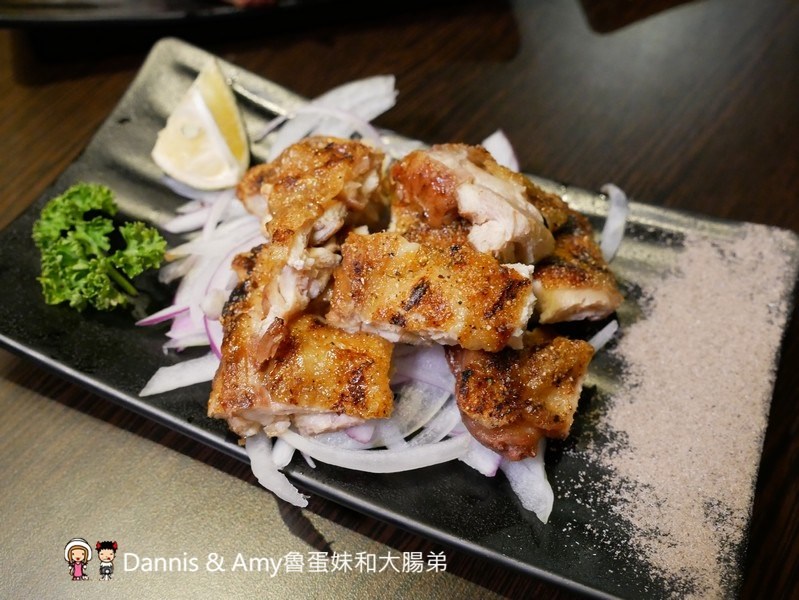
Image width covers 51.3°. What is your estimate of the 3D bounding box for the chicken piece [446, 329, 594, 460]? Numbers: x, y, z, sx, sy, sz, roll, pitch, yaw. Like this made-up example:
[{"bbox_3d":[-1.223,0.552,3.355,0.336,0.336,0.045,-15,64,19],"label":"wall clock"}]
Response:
[{"bbox_3d":[0.043,0.032,0.293,0.043,0.024,0.040,9,54,5],"label":"chicken piece"}]

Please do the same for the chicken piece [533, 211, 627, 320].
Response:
[{"bbox_3d":[0.067,-0.015,0.327,0.034,0.021,0.042,-12,55,-9],"label":"chicken piece"}]

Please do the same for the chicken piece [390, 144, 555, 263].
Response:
[{"bbox_3d":[0.028,-0.036,0.324,0.056,0.030,0.034,25,58,16],"label":"chicken piece"}]

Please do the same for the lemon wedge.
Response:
[{"bbox_3d":[-0.086,-0.075,0.364,0.038,0.030,0.052,-11,55,-9],"label":"lemon wedge"}]

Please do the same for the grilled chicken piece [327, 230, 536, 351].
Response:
[{"bbox_3d":[0.012,-0.003,0.297,0.068,0.019,0.035,10,62,6],"label":"grilled chicken piece"}]

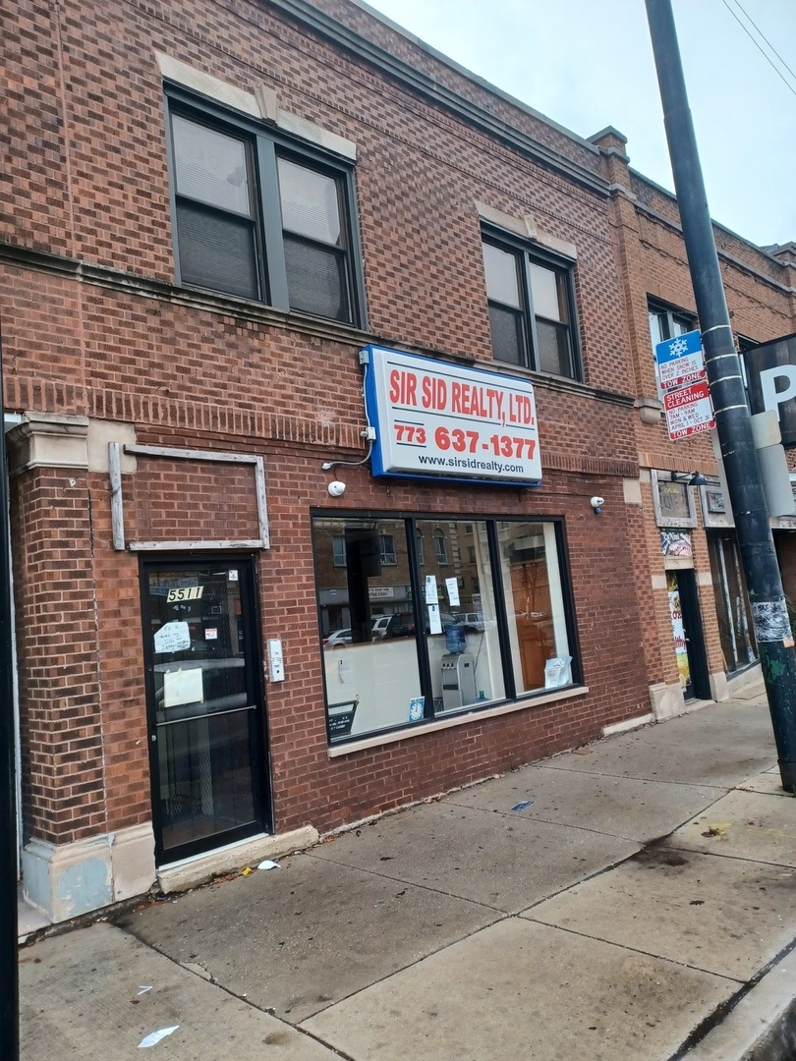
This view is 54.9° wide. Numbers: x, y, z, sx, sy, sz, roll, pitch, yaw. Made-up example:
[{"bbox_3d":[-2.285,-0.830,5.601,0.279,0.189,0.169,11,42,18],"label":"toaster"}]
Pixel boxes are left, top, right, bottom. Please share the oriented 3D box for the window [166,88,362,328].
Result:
[{"bbox_3d":[-1.100,-2.705,6.695,1.982,1.630,0.110,0,-7,-44],"label":"window"}]

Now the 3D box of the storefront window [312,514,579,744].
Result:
[{"bbox_3d":[0.675,0.829,7.838,3.813,1.978,0.110,0,-7,-44],"label":"storefront window"}]

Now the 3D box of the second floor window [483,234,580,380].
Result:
[{"bbox_3d":[1.638,-2.726,9.408,2.006,1.641,0.110,0,-7,-44],"label":"second floor window"}]

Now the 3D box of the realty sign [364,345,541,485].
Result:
[{"bbox_3d":[0.649,-1.092,7.825,2.407,1.184,0.204,0,-7,-44],"label":"realty sign"}]

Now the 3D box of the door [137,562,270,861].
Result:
[{"bbox_3d":[-1.426,1.262,5.729,0.978,2.141,0.090,0,-7,-44],"label":"door"}]

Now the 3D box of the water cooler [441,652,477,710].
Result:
[{"bbox_3d":[0.847,2.126,10.484,0.305,0.886,0.345,-9,-7,44],"label":"water cooler"}]

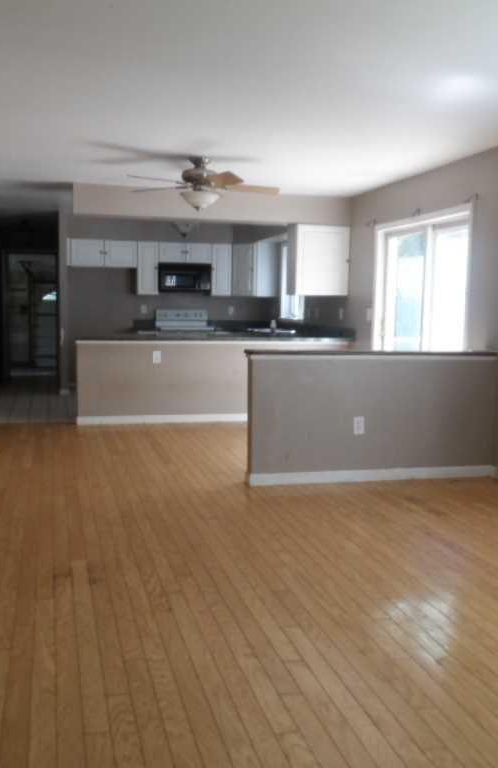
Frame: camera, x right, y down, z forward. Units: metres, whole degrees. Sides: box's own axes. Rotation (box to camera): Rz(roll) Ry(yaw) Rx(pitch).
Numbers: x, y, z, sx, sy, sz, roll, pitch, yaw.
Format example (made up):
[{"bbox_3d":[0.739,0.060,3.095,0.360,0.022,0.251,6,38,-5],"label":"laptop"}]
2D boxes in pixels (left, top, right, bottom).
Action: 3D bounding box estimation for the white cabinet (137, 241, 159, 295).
[{"bbox_3d":[-1.463,-1.647,10.196,0.303,0.750,0.315,0,6,-15],"label":"white cabinet"}]

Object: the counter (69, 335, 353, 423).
[{"bbox_3d":[-0.407,-0.065,7.814,2.916,0.887,0.643,0,6,-15],"label":"counter"}]

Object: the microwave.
[{"bbox_3d":[-0.945,-1.496,10.134,0.760,0.420,0.390,0,6,-16],"label":"microwave"}]

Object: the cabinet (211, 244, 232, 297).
[{"bbox_3d":[-0.434,-1.655,10.480,0.324,0.750,0.315,0,6,-15],"label":"cabinet"}]

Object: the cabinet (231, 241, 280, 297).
[{"bbox_3d":[0.060,-1.642,10.272,0.600,0.765,0.600,1,6,-2],"label":"cabinet"}]

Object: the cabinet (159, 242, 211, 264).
[{"bbox_3d":[-0.931,-1.859,10.133,0.755,0.300,0.320,0,6,-16],"label":"cabinet"}]

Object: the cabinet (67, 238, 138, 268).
[{"bbox_3d":[-2.032,-1.792,9.834,0.930,0.375,0.320,0,6,-16],"label":"cabinet"}]

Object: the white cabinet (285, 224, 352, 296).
[{"bbox_3d":[0.768,-1.358,7.849,0.613,0.750,0.322,0,6,-15],"label":"white cabinet"}]

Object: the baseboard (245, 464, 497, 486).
[{"bbox_3d":[0.911,0.650,5.042,1.862,0.089,0.024,0,6,-15],"label":"baseboard"}]

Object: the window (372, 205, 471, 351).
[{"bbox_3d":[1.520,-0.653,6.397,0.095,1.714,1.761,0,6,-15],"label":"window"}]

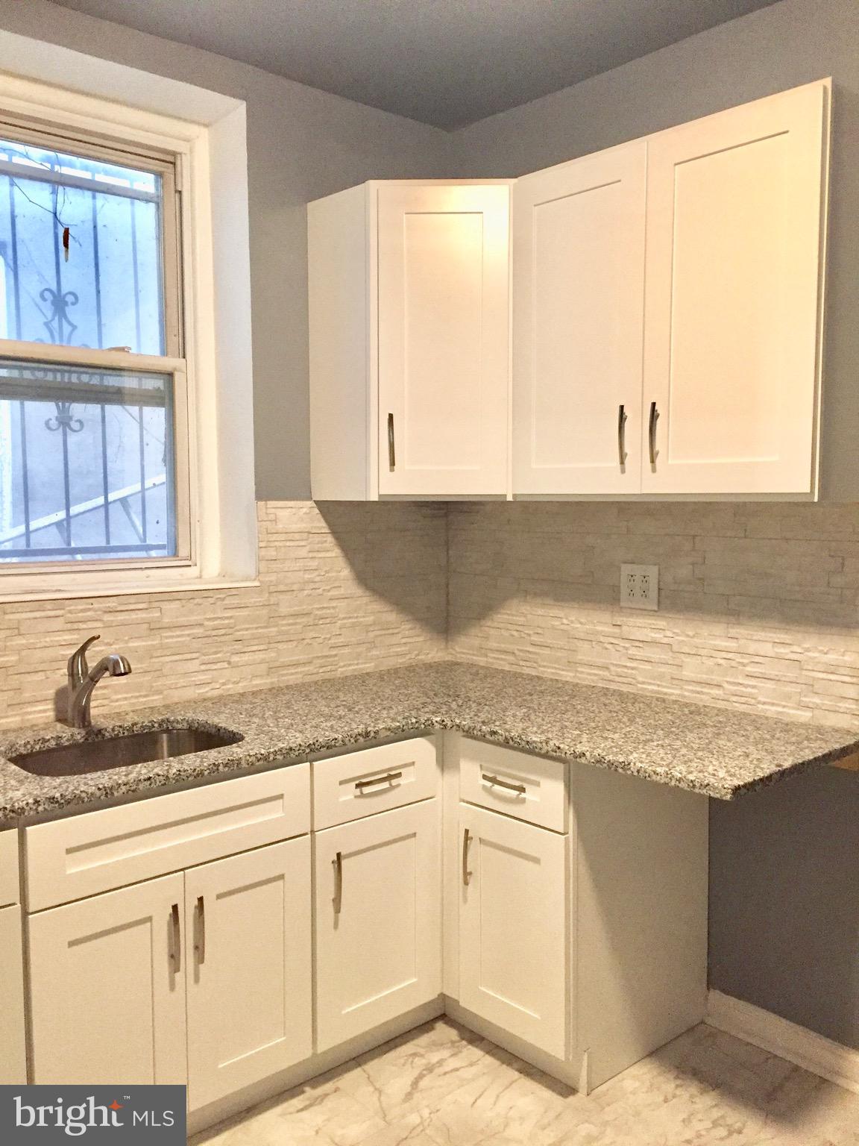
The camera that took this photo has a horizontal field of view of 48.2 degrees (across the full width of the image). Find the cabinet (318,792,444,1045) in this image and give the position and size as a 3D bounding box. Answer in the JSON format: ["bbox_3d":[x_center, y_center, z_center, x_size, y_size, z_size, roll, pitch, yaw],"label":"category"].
[{"bbox_3d":[-0.315,0.893,2.706,0.413,0.557,0.585,-4,5,-43],"label":"cabinet"}]

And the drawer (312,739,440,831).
[{"bbox_3d":[-0.289,0.526,2.647,0.408,0.172,0.495,-4,5,-43],"label":"drawer"}]

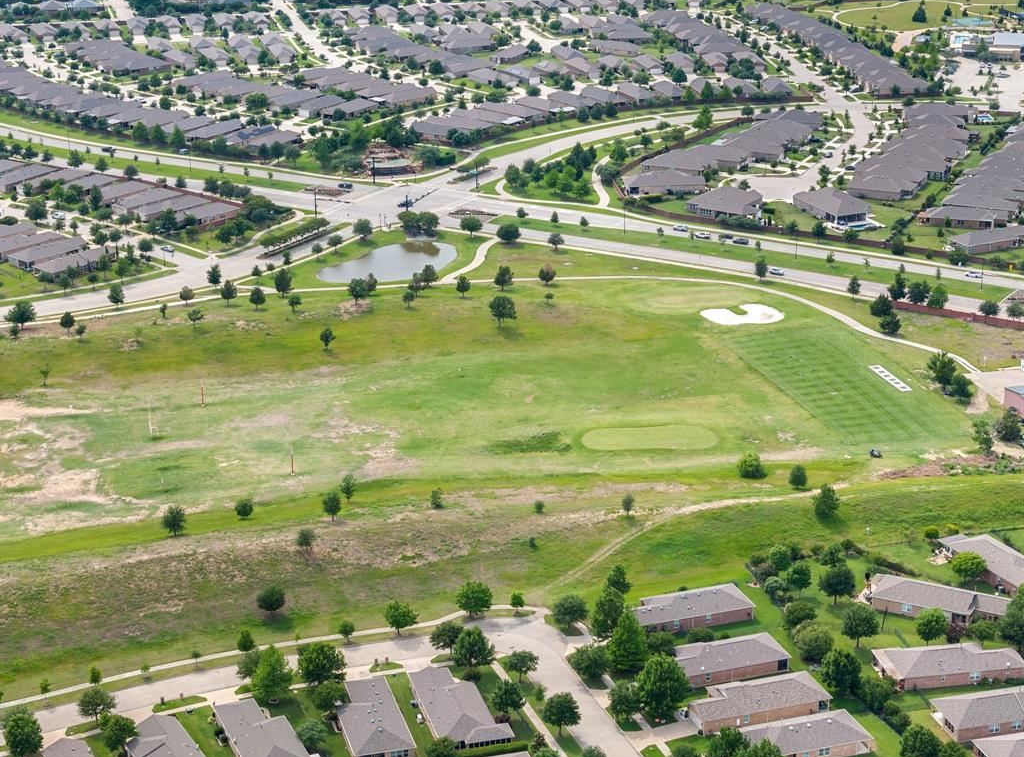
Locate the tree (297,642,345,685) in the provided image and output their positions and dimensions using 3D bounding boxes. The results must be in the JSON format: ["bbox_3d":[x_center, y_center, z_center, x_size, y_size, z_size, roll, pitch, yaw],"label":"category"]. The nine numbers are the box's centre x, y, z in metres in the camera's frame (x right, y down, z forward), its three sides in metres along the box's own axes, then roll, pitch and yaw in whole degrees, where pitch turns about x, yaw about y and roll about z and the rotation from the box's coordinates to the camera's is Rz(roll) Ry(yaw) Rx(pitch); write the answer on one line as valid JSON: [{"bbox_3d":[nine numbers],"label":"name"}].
[{"bbox_3d":[-36.430,54.250,392.270,8.900,8.600,8.900,0,20,0],"label":"tree"}]

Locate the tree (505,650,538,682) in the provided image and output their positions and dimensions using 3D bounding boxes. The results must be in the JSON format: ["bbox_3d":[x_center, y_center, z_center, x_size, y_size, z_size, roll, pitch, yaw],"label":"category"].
[{"bbox_3d":[1.910,54.800,394.180,6.200,6.300,6.200,0,20,0],"label":"tree"}]

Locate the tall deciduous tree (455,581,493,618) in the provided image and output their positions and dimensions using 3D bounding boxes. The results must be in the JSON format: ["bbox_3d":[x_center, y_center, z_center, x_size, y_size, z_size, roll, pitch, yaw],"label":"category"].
[{"bbox_3d":[-8.150,44.820,420.570,7.400,7.400,7.400,0,20,0],"label":"tall deciduous tree"}]

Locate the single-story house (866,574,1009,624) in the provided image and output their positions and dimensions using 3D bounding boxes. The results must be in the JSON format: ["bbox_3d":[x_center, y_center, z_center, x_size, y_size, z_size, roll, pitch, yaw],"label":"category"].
[{"bbox_3d":[88.520,44.970,423.280,27.240,5.300,11.280,9,21,23],"label":"single-story house"}]

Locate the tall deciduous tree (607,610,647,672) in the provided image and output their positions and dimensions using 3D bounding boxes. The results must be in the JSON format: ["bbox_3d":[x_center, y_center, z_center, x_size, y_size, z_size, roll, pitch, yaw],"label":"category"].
[{"bbox_3d":[22.370,50.030,398.780,8.200,12.200,8.200,0,20,0],"label":"tall deciduous tree"}]

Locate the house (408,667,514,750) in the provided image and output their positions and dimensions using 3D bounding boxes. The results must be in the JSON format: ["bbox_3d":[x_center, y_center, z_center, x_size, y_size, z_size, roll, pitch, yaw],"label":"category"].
[{"bbox_3d":[-9.770,60.020,380.990,12.910,5.300,29.370,-5,20,-15],"label":"house"}]

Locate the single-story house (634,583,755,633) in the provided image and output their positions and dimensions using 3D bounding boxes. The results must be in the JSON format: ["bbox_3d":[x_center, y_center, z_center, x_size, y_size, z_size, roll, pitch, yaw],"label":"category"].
[{"bbox_3d":[35.480,46.150,420.090,25.710,5.200,11.380,-7,21,-19],"label":"single-story house"}]

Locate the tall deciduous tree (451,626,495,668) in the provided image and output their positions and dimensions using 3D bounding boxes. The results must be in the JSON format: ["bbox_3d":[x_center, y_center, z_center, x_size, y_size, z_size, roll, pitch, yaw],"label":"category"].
[{"bbox_3d":[-6.720,46.710,356.590,7.490,7.910,7.490,0,20,0],"label":"tall deciduous tree"}]

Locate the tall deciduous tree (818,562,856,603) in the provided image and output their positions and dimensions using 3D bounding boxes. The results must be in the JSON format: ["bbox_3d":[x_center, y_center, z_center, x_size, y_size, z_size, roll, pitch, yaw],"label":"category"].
[{"bbox_3d":[67.060,42.280,425.600,7.400,8.800,7.400,0,20,0],"label":"tall deciduous tree"}]

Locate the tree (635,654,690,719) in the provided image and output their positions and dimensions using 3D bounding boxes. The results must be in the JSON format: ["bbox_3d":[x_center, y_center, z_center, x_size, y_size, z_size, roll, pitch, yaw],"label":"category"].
[{"bbox_3d":[24.650,50.910,338.830,8.910,12.110,8.910,0,20,0],"label":"tree"}]

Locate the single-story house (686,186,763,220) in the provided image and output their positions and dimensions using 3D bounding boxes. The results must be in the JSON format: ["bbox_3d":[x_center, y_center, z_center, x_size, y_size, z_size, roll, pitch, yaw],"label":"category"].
[{"bbox_3d":[75.810,-61.780,721.580,20.830,6.300,25.410,12,23,29],"label":"single-story house"}]

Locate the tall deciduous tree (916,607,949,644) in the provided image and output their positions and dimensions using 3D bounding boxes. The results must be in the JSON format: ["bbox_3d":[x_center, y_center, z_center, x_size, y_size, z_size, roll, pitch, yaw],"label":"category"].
[{"bbox_3d":[73.890,43.830,364.630,5.550,6.920,5.550,0,20,0],"label":"tall deciduous tree"}]

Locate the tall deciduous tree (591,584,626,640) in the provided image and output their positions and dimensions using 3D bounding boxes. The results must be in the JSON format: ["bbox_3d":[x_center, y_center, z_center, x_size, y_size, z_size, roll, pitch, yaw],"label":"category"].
[{"bbox_3d":[18.870,46.240,411.510,7.300,10.800,7.300,0,20,0],"label":"tall deciduous tree"}]

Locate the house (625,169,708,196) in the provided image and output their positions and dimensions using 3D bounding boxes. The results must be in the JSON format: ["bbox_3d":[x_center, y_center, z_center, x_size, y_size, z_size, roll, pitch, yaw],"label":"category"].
[{"bbox_3d":[47.770,-62.560,653.100,24.900,5.500,13.000,-2,20,-5],"label":"house"}]

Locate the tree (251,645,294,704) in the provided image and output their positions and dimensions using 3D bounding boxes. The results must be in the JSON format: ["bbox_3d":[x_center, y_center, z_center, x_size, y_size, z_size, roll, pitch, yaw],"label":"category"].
[{"bbox_3d":[-40.050,49.550,346.400,7.110,10.020,7.110,0,20,0],"label":"tree"}]

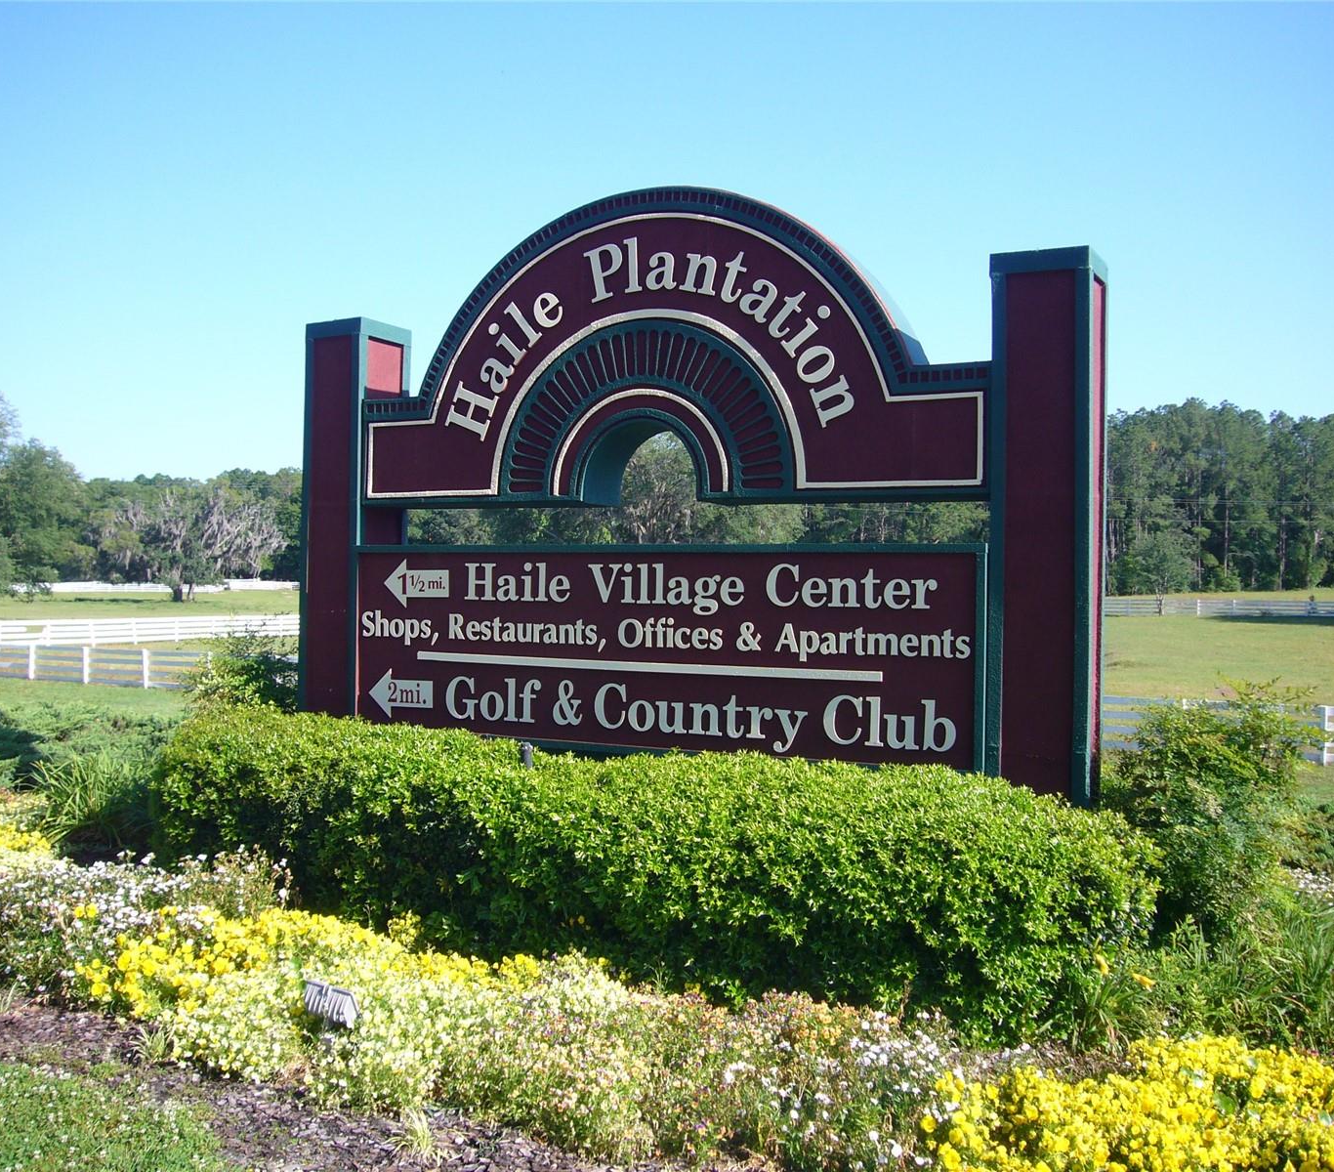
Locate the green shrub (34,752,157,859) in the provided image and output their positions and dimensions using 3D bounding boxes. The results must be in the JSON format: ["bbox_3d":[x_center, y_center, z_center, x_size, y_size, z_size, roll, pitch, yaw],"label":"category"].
[{"bbox_3d":[-3.401,1.188,7.500,0.740,0.620,0.680,1,0,26],"label":"green shrub"}]

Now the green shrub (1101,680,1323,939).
[{"bbox_3d":[2.501,1.043,5.800,0.960,1.160,0.880,1,0,26],"label":"green shrub"}]

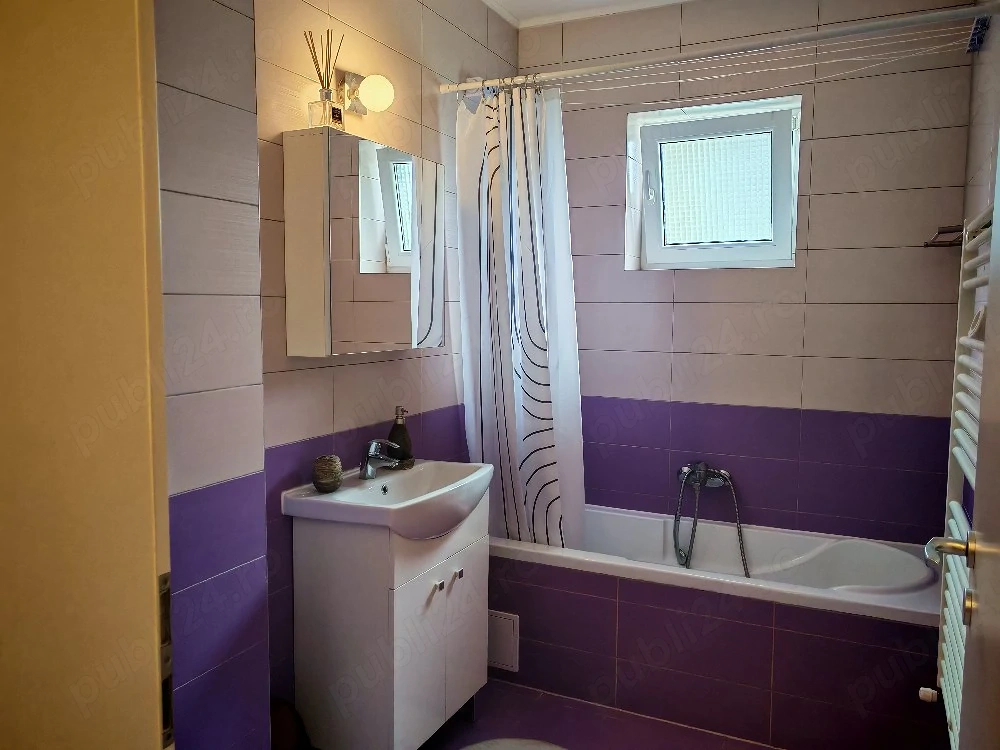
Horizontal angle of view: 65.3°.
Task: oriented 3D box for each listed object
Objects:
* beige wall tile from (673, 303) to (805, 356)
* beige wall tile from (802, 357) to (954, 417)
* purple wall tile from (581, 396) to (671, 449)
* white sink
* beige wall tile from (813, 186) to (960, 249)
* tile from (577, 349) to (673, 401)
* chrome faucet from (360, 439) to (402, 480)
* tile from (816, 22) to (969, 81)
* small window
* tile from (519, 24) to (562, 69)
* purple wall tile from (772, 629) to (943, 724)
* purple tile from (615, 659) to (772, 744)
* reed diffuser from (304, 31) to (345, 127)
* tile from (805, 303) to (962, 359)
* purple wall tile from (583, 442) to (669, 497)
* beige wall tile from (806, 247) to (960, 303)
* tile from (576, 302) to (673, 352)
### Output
[{"bbox_3d":[0.929,-0.181,3.055,0.498,0.201,0.012,3,6,26],"label":"beige wall tile"},{"bbox_3d":[1.380,0.041,2.869,0.497,0.200,0.012,3,5,26],"label":"beige wall tile"},{"bbox_3d":[0.480,0.197,3.309,0.498,0.201,0.012,3,6,26],"label":"purple wall tile"},{"bbox_3d":[-0.282,0.386,2.345,0.390,0.155,0.630,3,6,26],"label":"white sink"},{"bbox_3d":[1.384,-0.560,2.814,0.496,0.202,0.010,3,6,26],"label":"beige wall tile"},{"bbox_3d":[0.482,-0.002,3.303,0.500,0.200,0.012,3,5,26],"label":"tile"},{"bbox_3d":[-0.367,0.258,2.380,0.146,0.118,0.049,3,6,26],"label":"chrome faucet"},{"bbox_3d":[1.388,-1.163,2.761,0.496,0.202,0.010,3,6,26],"label":"tile"},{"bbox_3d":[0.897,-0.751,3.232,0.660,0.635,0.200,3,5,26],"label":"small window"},{"bbox_3d":[0.176,-1.401,3.332,0.198,0.163,0.010,3,6,26],"label":"tile"},{"bbox_3d":[1.074,0.895,2.317,0.497,0.200,0.012,3,5,26],"label":"purple wall tile"},{"bbox_3d":[0.622,1.059,2.539,0.500,0.180,0.010,3,6,26],"label":"purple tile"},{"bbox_3d":[-0.460,-0.775,2.054,0.088,0.260,0.090,3,6,26],"label":"reed diffuser"},{"bbox_3d":[1.376,-0.159,2.839,0.495,0.201,0.010,3,6,26],"label":"tile"},{"bbox_3d":[0.479,0.397,3.327,0.498,0.201,0.012,3,6,26],"label":"purple wall tile"},{"bbox_3d":[1.375,-0.359,2.820,0.494,0.201,0.012,3,6,26],"label":"beige wall tile"},{"bbox_3d":[0.482,-0.203,3.284,0.501,0.202,0.010,3,6,26],"label":"tile"}]

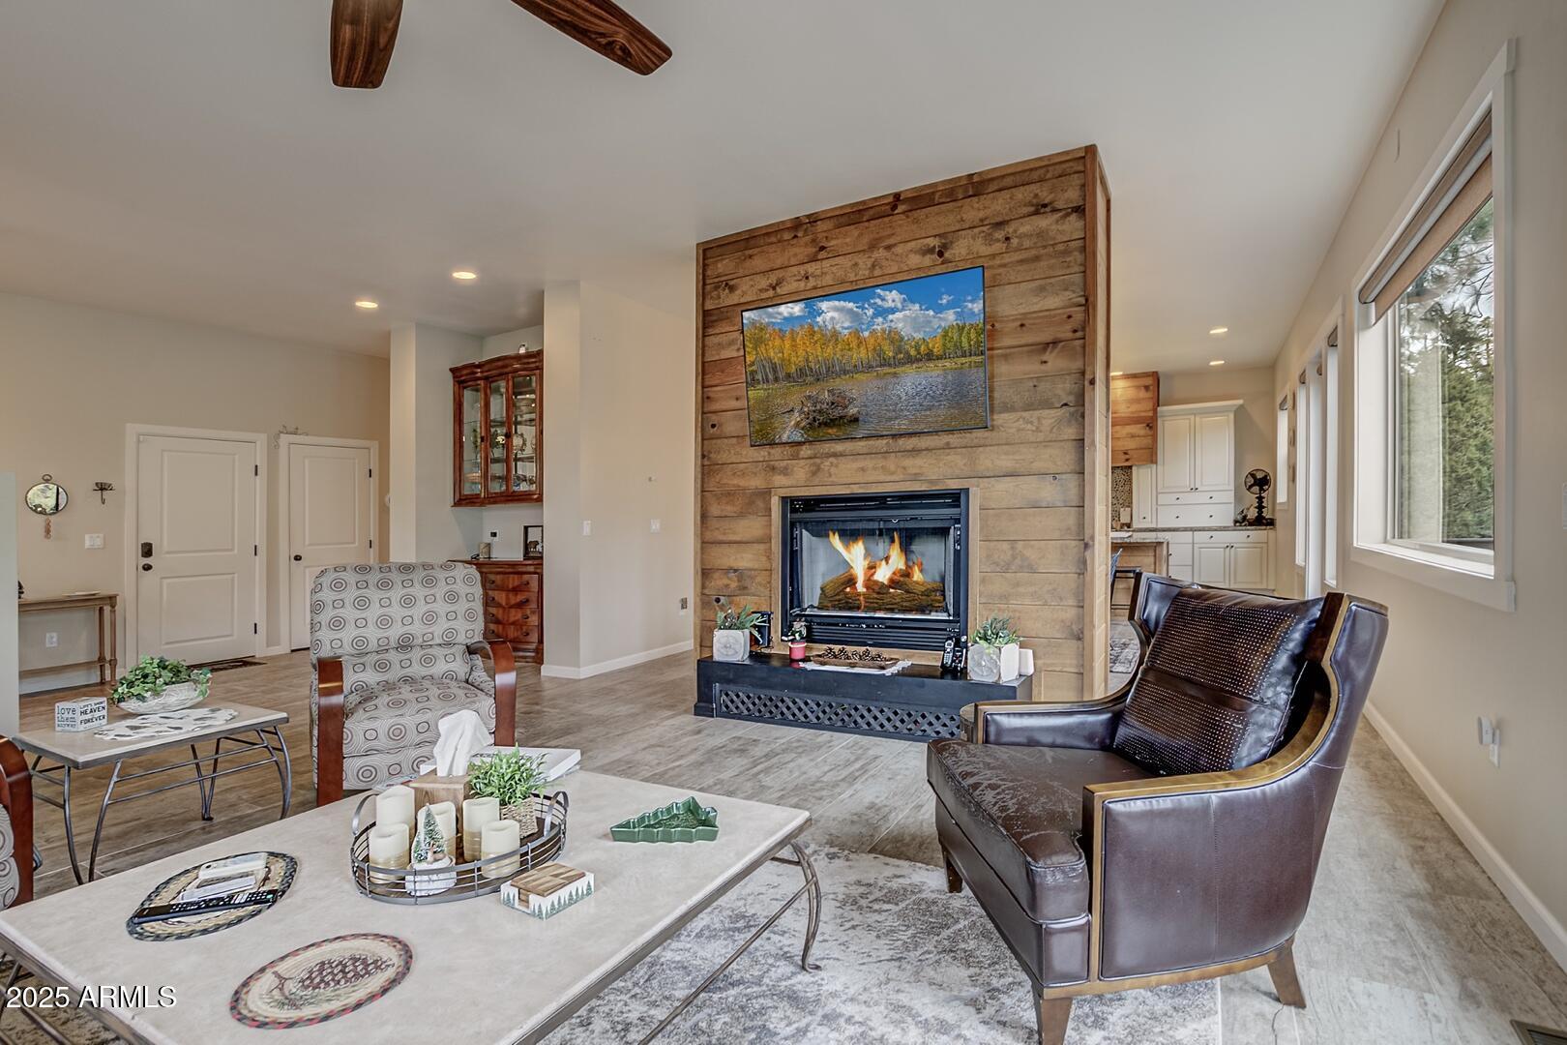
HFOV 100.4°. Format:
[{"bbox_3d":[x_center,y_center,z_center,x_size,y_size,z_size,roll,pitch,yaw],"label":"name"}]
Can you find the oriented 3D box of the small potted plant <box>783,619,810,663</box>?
[{"bbox_3d":[0.083,0.720,4.000,0.150,0.250,0.150,0,0,0],"label":"small potted plant"}]

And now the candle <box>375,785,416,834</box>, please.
[{"bbox_3d":[-0.870,0.675,1.465,0.076,0.150,0.076,0,0,-31],"label":"candle"}]

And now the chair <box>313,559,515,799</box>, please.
[{"bbox_3d":[-1.870,0.720,3.270,0.780,1.000,0.860,0,0,-35],"label":"chair"}]

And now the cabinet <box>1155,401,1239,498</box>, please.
[{"bbox_3d":[5.380,-0.945,8.500,0.870,1.190,0.370,0,0,31],"label":"cabinet"}]

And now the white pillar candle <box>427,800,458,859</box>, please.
[{"bbox_3d":[-0.734,0.663,1.385,0.074,0.105,0.074,-1,0,0],"label":"white pillar candle"}]

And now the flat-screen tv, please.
[{"bbox_3d":[0.420,-0.910,3.780,1.465,0.835,0.060,-2,5,27],"label":"flat-screen tv"}]

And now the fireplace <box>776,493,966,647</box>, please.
[{"bbox_3d":[0.545,0.279,3.955,1.150,0.905,0.250,0,0,27],"label":"fireplace"}]

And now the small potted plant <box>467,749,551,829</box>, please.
[{"bbox_3d":[-0.643,0.621,1.530,0.165,0.180,0.155,0,0,30],"label":"small potted plant"}]

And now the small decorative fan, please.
[{"bbox_3d":[5.930,-0.313,8.150,0.250,0.710,0.340,-1,0,-28],"label":"small decorative fan"}]

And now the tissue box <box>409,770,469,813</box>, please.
[{"bbox_3d":[-0.787,0.655,1.540,0.124,0.120,0.124,-1,0,-1],"label":"tissue box"}]

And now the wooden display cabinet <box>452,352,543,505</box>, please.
[{"bbox_3d":[-2.430,-0.830,6.110,1.600,1.340,0.420,0,0,31],"label":"wooden display cabinet"}]

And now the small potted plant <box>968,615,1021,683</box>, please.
[{"bbox_3d":[1.100,0.656,3.380,0.240,0.345,0.230,0,0,27],"label":"small potted plant"}]

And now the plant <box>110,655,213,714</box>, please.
[{"bbox_3d":[-2.300,0.600,2.430,0.170,0.195,0.255,0,0,37],"label":"plant"}]

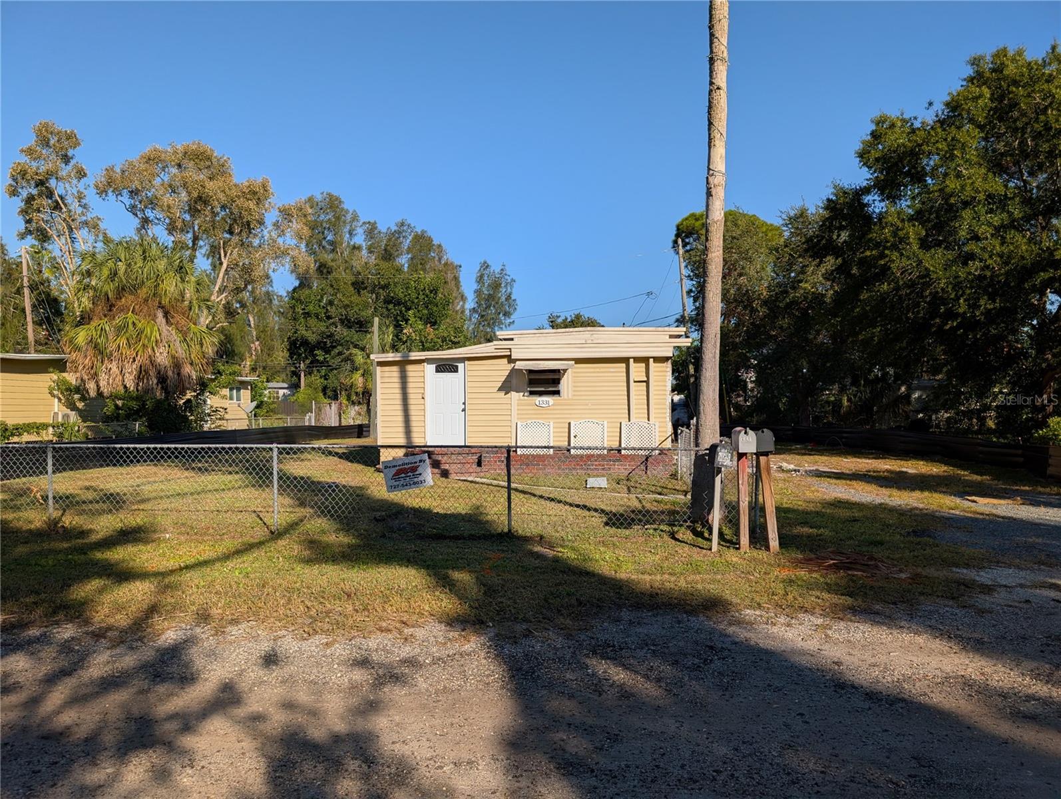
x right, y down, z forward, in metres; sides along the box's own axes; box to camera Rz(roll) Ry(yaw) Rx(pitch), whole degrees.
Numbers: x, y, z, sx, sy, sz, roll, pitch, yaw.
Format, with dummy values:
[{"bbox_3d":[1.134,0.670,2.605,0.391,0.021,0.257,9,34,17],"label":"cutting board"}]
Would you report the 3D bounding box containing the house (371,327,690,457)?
[{"bbox_3d":[0.495,0.125,21.467,7.250,3.260,10.000,0,-1,6],"label":"house"}]

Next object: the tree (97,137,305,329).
[{"bbox_3d":[-16.510,-5.413,37.000,10.826,15.011,9.500,0,-1,0],"label":"tree"}]

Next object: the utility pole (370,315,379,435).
[{"bbox_3d":[-8.124,-1.108,38.500,0.260,6.359,0.260,1,0,0],"label":"utility pole"}]

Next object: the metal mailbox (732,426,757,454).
[{"bbox_3d":[2.247,0.425,7.750,0.175,0.242,0.500,0,-1,7],"label":"metal mailbox"}]

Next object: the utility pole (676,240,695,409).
[{"bbox_3d":[7.943,-3.027,37.000,0.250,10.007,0.250,-5,0,0],"label":"utility pole"}]

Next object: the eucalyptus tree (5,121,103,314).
[{"bbox_3d":[-23.963,-5.934,37.000,4.913,16.134,5.200,0,-1,0],"label":"eucalyptus tree"}]

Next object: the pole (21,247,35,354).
[{"bbox_3d":[-25.776,-2.842,38.000,0.280,10.025,0.280,-4,0,0],"label":"pole"}]

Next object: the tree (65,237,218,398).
[{"bbox_3d":[-11.307,-1.455,21.400,4.479,6.547,4.400,0,-1,0],"label":"tree"}]

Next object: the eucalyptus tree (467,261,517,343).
[{"bbox_3d":[-3.297,-4.719,63.000,4.396,14.296,4.600,0,-1,0],"label":"eucalyptus tree"}]

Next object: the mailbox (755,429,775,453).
[{"bbox_3d":[2.495,0.423,7.850,0.175,0.240,0.500,-1,-1,14],"label":"mailbox"}]

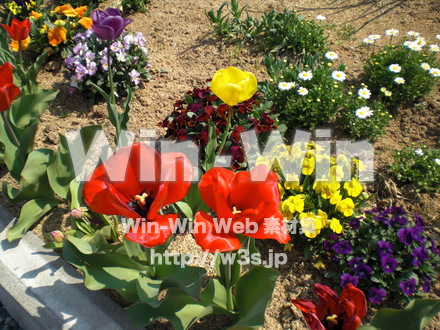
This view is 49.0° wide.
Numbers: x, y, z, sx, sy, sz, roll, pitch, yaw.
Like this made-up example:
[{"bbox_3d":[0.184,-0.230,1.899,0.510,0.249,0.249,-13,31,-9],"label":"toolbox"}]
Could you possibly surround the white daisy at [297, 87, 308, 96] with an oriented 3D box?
[{"bbox_3d":[0.198,-0.174,1.150,0.026,0.010,0.026,0,59,0],"label":"white daisy"}]

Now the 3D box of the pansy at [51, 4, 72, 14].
[{"bbox_3d":[-0.410,-0.403,1.250,0.050,0.022,0.040,0,42,0],"label":"pansy"}]

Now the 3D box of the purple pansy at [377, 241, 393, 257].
[{"bbox_3d":[0.273,0.139,0.800,0.027,0.029,0.013,0,1,0],"label":"purple pansy"}]

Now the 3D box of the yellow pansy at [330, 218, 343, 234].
[{"bbox_3d":[0.203,0.107,0.840,0.024,0.028,0.012,38,12,35],"label":"yellow pansy"}]

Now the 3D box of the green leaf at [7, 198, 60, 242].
[{"bbox_3d":[-0.326,0.097,0.845,0.045,0.028,0.105,28,49,28],"label":"green leaf"}]

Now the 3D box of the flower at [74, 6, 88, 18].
[{"bbox_3d":[-0.391,-0.434,1.370,0.042,0.038,0.020,-21,9,-20],"label":"flower"}]

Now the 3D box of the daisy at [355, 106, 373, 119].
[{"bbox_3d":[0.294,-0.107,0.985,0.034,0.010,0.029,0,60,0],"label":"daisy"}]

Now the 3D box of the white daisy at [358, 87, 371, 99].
[{"bbox_3d":[0.314,-0.158,1.050,0.030,0.010,0.030,4,70,-4],"label":"white daisy"}]

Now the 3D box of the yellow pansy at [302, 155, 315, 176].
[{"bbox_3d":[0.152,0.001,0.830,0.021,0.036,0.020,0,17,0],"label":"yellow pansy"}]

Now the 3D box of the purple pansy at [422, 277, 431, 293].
[{"bbox_3d":[0.295,0.171,0.690,0.015,0.021,0.012,-21,21,-22],"label":"purple pansy"}]

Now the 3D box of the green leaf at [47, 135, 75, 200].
[{"bbox_3d":[-0.281,0.004,0.860,0.042,0.120,0.042,0,42,0],"label":"green leaf"}]

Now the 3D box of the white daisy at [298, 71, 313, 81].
[{"bbox_3d":[0.191,-0.200,1.080,0.032,0.010,0.032,0,56,0],"label":"white daisy"}]

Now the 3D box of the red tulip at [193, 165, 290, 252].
[{"bbox_3d":[0.024,0.054,0.610,0.118,0.080,0.100,0,42,0],"label":"red tulip"}]

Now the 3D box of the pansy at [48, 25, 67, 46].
[{"bbox_3d":[-0.439,-0.347,1.300,0.050,0.054,0.016,-4,23,-5],"label":"pansy"}]

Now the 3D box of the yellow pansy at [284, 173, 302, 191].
[{"bbox_3d":[0.121,0.027,0.800,0.029,0.029,0.018,0,17,0],"label":"yellow pansy"}]

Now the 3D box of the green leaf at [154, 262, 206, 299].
[{"bbox_3d":[-0.057,0.172,0.720,0.075,0.045,0.050,0,42,0],"label":"green leaf"}]

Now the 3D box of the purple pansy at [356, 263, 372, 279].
[{"bbox_3d":[0.230,0.168,0.770,0.027,0.013,0.027,13,88,15],"label":"purple pansy"}]

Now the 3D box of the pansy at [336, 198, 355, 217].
[{"bbox_3d":[0.224,0.076,0.860,0.030,0.032,0.014,17,4,19],"label":"pansy"}]

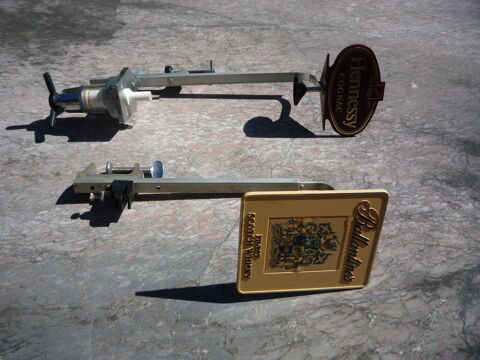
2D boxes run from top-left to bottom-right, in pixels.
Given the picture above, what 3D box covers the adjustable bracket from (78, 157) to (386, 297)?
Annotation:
[{"bbox_3d":[-0.039,0.028,0.568,0.393,0.147,0.215,-1,29,-6],"label":"adjustable bracket"}]

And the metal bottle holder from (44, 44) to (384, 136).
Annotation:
[{"bbox_3d":[-0.041,-0.156,0.685,0.533,0.149,0.147,-1,33,2],"label":"metal bottle holder"}]

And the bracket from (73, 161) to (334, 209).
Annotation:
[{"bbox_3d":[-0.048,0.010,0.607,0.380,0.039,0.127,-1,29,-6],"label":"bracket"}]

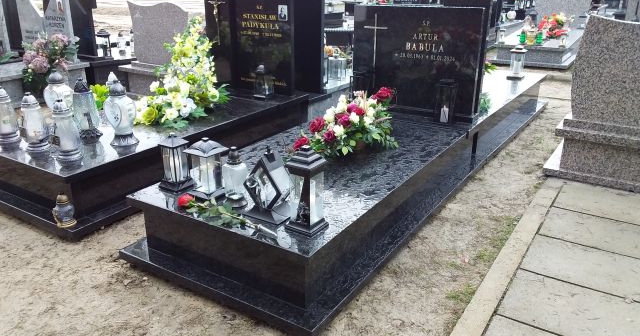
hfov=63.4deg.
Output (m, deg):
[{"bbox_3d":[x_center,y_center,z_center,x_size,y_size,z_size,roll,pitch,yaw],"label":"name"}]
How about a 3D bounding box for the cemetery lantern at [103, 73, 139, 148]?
[{"bbox_3d":[-1.213,-0.366,3.135,0.196,0.418,0.191,8,22,20],"label":"cemetery lantern"}]

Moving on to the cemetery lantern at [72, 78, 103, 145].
[{"bbox_3d":[-1.446,-0.353,3.182,0.132,0.392,0.132,13,24,31],"label":"cemetery lantern"}]

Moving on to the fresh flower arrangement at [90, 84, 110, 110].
[{"bbox_3d":[-2.055,-0.631,4.857,0.199,0.287,0.188,13,24,31],"label":"fresh flower arrangement"}]

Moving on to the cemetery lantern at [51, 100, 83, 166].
[{"bbox_3d":[-1.286,-0.200,2.628,0.122,0.289,0.122,13,24,31],"label":"cemetery lantern"}]

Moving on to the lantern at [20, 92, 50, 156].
[{"bbox_3d":[-1.677,-0.278,3.030,0.144,0.332,0.144,-12,23,-28],"label":"lantern"}]

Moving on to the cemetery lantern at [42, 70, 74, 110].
[{"bbox_3d":[-1.751,-0.467,3.489,0.180,0.388,0.172,13,24,31],"label":"cemetery lantern"}]

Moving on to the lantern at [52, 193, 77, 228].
[{"bbox_3d":[-1.345,0.214,2.720,0.111,0.179,0.111,-11,23,-27],"label":"lantern"}]

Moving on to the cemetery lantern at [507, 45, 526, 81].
[{"bbox_3d":[1.789,-0.959,4.676,0.134,0.279,0.134,13,24,31],"label":"cemetery lantern"}]

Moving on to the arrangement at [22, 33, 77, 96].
[{"bbox_3d":[-2.823,-1.073,5.418,0.522,0.669,0.460,13,24,31],"label":"arrangement"}]

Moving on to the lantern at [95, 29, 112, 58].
[{"bbox_3d":[-2.599,-1.496,6.246,0.172,0.355,0.172,13,24,31],"label":"lantern"}]

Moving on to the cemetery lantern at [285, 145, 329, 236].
[{"bbox_3d":[-0.057,0.078,2.105,0.151,0.352,0.143,13,24,31],"label":"cemetery lantern"}]

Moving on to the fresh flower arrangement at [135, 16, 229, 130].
[{"bbox_3d":[-0.891,-0.649,3.329,0.496,0.641,0.434,13,24,31],"label":"fresh flower arrangement"}]

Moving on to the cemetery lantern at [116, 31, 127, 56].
[{"bbox_3d":[-2.494,-1.539,6.445,0.134,0.323,0.134,-8,22,-19],"label":"cemetery lantern"}]

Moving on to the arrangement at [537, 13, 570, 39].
[{"bbox_3d":[3.823,-2.337,8.466,0.470,0.397,0.366,13,24,31],"label":"arrangement"}]

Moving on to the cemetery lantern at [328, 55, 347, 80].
[{"bbox_3d":[0.186,-0.990,5.034,0.151,0.246,0.157,13,24,31],"label":"cemetery lantern"}]

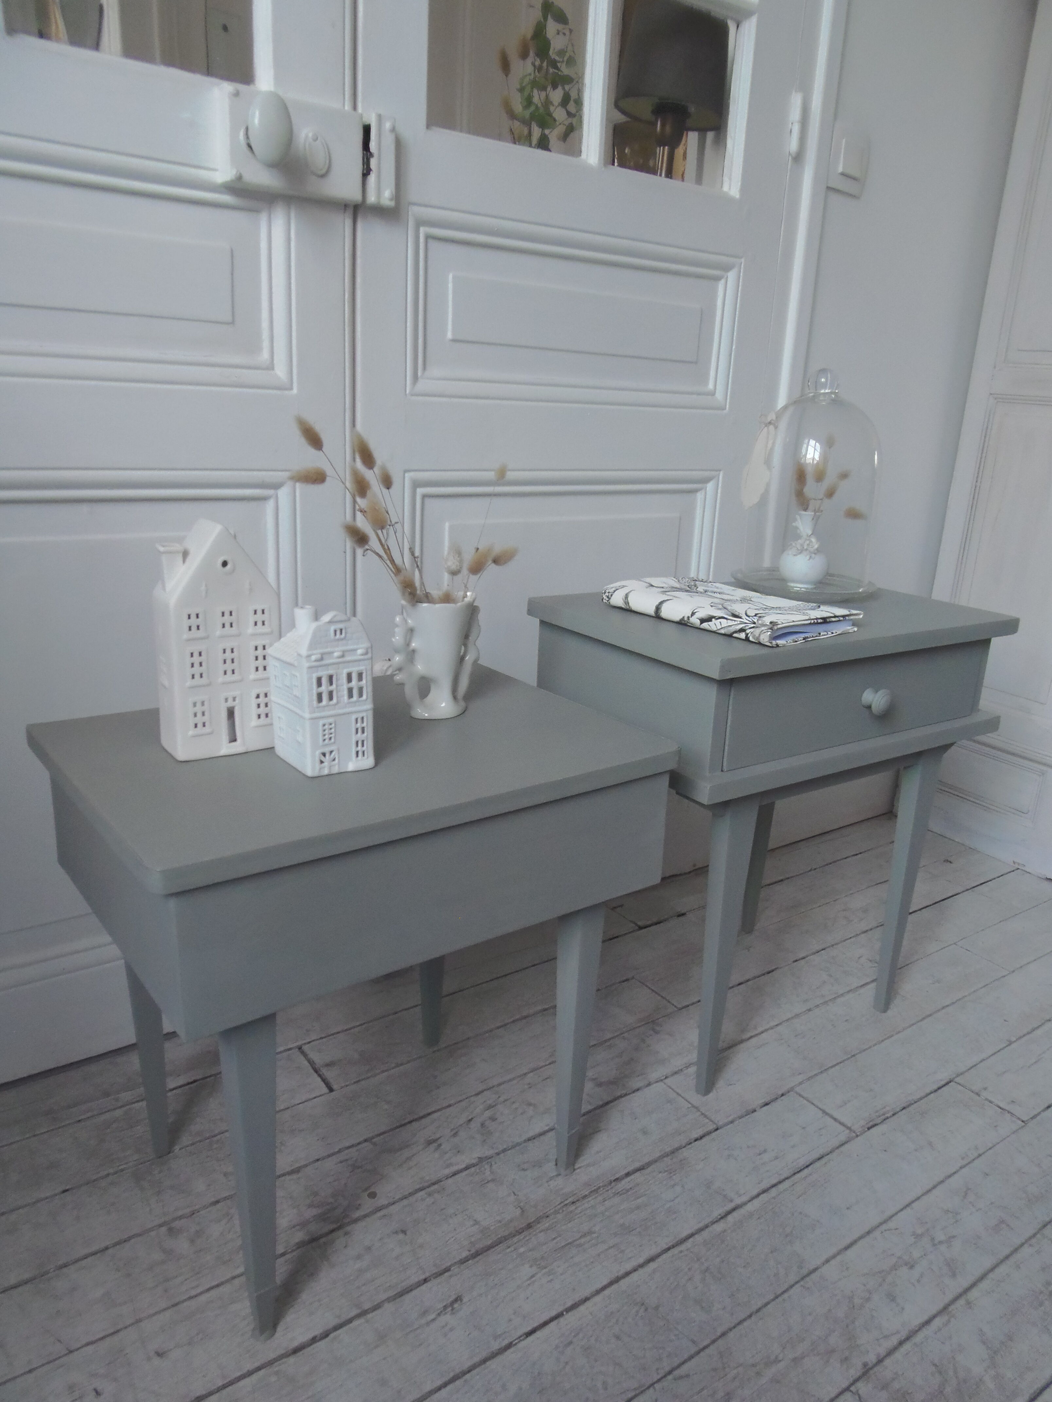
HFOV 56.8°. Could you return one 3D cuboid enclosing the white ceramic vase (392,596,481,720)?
[{"bbox_3d":[-0.086,-0.045,0.980,0.095,0.116,0.070,-6,19,-29],"label":"white ceramic vase"}]

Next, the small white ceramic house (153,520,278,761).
[{"bbox_3d":[-0.266,-0.057,0.840,0.094,0.200,0.054,-9,20,-34],"label":"small white ceramic house"}]

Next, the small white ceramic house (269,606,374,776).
[{"bbox_3d":[-0.173,-0.015,0.824,0.062,0.138,0.069,-10,21,-37],"label":"small white ceramic house"}]

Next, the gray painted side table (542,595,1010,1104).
[{"bbox_3d":[0.300,0.155,1.267,0.527,0.554,0.328,-8,20,-34],"label":"gray painted side table"}]

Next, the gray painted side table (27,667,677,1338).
[{"bbox_3d":[-0.168,0.260,0.973,0.489,0.473,0.351,-10,21,-37],"label":"gray painted side table"}]

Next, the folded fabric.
[{"bbox_3d":[0.233,-0.111,1.129,0.160,0.025,0.247,-10,21,-37],"label":"folded fabric"}]

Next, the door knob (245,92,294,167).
[{"bbox_3d":[-0.258,-0.571,0.971,0.043,0.064,0.053,-8,20,-32],"label":"door knob"}]

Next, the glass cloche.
[{"bbox_3d":[0.390,-0.288,1.290,0.196,0.290,0.196,-8,20,-34],"label":"glass cloche"}]

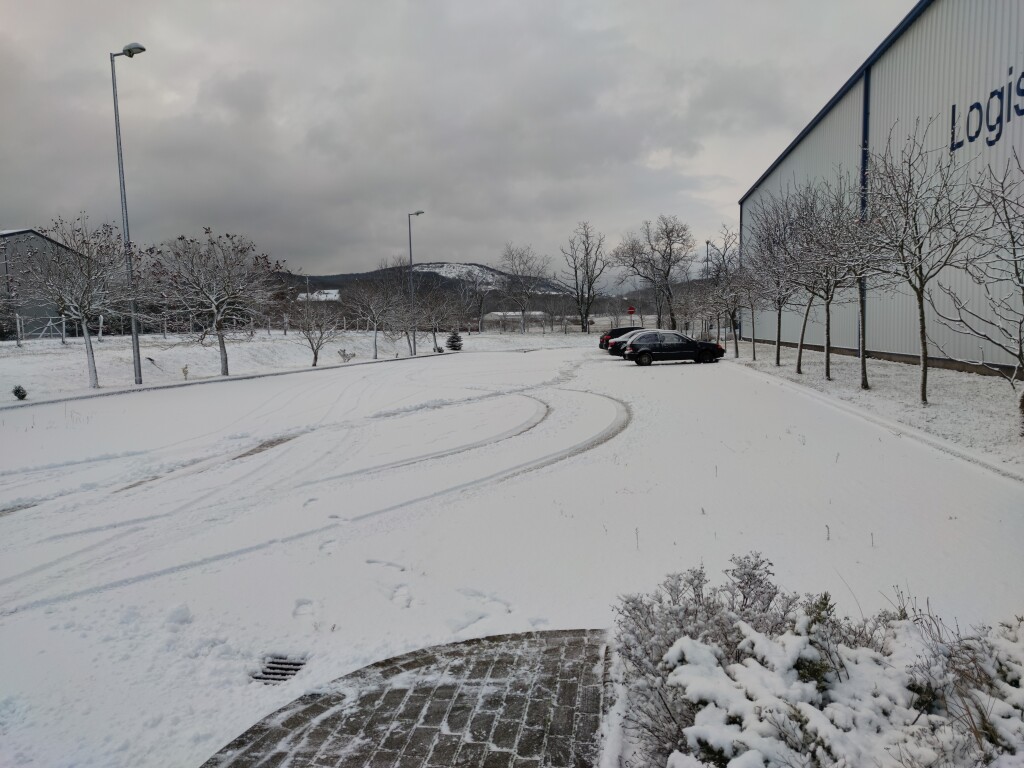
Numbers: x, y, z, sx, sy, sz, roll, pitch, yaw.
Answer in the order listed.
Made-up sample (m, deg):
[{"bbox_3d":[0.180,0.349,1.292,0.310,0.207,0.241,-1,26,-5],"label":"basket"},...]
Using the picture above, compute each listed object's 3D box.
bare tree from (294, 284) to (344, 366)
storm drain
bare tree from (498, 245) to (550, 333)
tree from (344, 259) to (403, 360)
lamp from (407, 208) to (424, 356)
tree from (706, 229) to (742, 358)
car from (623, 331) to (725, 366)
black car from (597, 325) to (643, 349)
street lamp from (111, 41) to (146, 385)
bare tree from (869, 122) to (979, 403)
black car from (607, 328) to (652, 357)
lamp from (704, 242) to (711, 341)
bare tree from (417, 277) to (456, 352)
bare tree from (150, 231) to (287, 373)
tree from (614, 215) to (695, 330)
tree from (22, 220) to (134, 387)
[{"bbox_3d":[-8.911,-2.721,32.912,2.324,3.757,2.324,-3,5,-15],"label":"bare tree"},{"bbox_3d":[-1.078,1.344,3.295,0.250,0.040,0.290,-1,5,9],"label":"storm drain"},{"bbox_3d":[1.240,-10.315,76.623,5.500,9.600,5.200,-1,5,0],"label":"bare tree"},{"bbox_3d":[-7.712,-3.973,39.297,3.300,5.160,3.300,-1,5,0],"label":"tree"},{"bbox_3d":[-6.008,-6.523,46.058,1.100,9.400,0.320,-1,5,9],"label":"lamp"},{"bbox_3d":[9.899,-4.195,32.768,2.200,5.900,2.200,-1,5,0],"label":"tree"},{"bbox_3d":[6.392,-1.510,28.513,4.020,1.420,1.690,-1,5,4],"label":"car"},{"bbox_3d":[6.954,-2.338,38.000,4.500,1.500,1.800,-2,5,-3],"label":"black car"},{"bbox_3d":[-11.088,-4.913,21.286,1.200,9.888,0.300,-1,5,9],"label":"street lamp"},{"bbox_3d":[7.361,-2.120,12.729,1.999,4.965,1.999,2,6,30],"label":"bare tree"},{"bbox_3d":[6.530,-1.797,31.719,4.400,1.430,1.730,-1,5,6],"label":"black car"},{"bbox_3d":[18.295,-8.891,66.195,0.350,9.300,1.000,0,5,12],"label":"lamp"},{"bbox_3d":[-5.504,-5.070,51.753,2.930,5.479,2.930,-2,5,-6],"label":"bare tree"},{"bbox_3d":[-10.264,-2.779,24.403,4.600,5.020,4.400,-1,5,0],"label":"bare tree"},{"bbox_3d":[15.524,-11.931,76.517,8.400,12.300,7.800,-1,5,0],"label":"tree"},{"bbox_3d":[-11.540,-2.126,18.724,3.100,4.480,3.100,-1,5,0],"label":"tree"}]

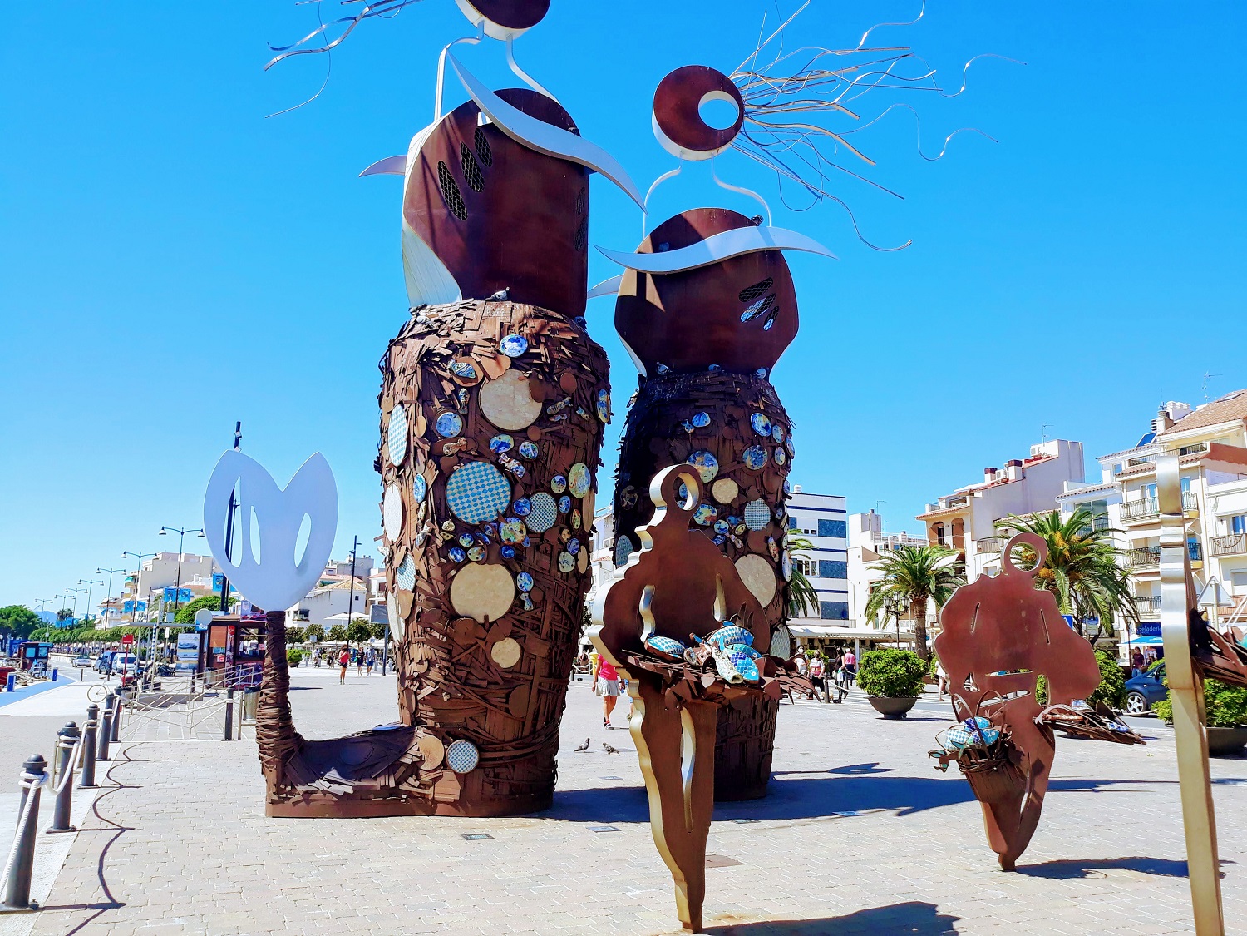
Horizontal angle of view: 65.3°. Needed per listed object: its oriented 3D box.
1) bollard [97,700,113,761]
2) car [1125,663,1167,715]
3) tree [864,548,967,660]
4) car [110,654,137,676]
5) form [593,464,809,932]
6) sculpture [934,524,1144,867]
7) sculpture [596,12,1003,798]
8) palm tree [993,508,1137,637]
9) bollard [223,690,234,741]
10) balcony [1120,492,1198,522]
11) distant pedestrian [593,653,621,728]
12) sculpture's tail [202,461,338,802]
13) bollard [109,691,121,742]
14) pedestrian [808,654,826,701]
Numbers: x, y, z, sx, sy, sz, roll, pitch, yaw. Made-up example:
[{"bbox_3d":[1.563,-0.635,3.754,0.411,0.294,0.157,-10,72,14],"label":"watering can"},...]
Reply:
[{"bbox_3d":[-6.639,3.324,12.539,0.190,0.840,0.190,1,-11,0],"label":"bollard"},{"bbox_3d":[14.319,5.801,25.886,4.050,1.450,1.700,1,-11,-2],"label":"car"},{"bbox_3d":[12.498,6.421,41.730,4.400,6.299,4.400,1,-11,0],"label":"tree"},{"bbox_3d":[-40.598,15.859,78.974,1.800,1.750,4.350,7,-12,-31],"label":"car"},{"bbox_3d":[0.516,1.218,5.415,1.280,2.595,0.570,10,-14,-38],"label":"form"},{"bbox_3d":[2.848,1.636,6.926,1.310,2.423,0.720,0,-11,8],"label":"sculpture"},{"bbox_3d":[2.007,-1.008,11.249,4.700,9.100,2.150,1,-11,-4],"label":"sculpture"},{"bbox_3d":[13.030,4.175,28.967,4.600,5.997,4.600,1,-11,0],"label":"palm tree"},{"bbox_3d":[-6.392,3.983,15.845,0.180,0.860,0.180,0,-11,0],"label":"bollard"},{"bbox_3d":[31.918,2.468,57.859,1.090,1.420,4.070,7,-12,-30],"label":"balcony"},{"bbox_3d":[-0.327,4.210,19.037,0.580,1.670,0.420,2,-11,-8],"label":"distant pedestrian"},{"bbox_3d":[-3.391,1.513,9.204,1.300,3.320,0.500,2,-11,-8],"label":"sculpture's tail"},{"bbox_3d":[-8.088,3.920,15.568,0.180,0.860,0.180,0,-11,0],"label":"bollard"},{"bbox_3d":[6.019,6.443,30.200,0.500,1.600,0.380,3,-11,-8],"label":"pedestrian"}]

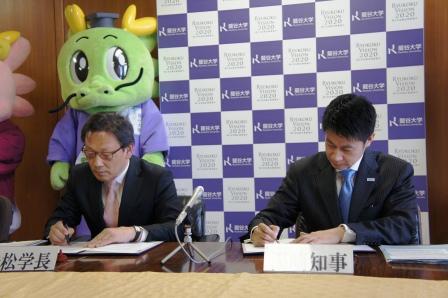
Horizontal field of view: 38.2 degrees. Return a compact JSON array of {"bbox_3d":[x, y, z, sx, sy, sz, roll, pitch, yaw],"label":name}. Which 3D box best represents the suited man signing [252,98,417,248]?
[{"bbox_3d":[0.389,0.406,2.237,0.570,1.200,0.720,-1,1,17],"label":"suited man signing"}]

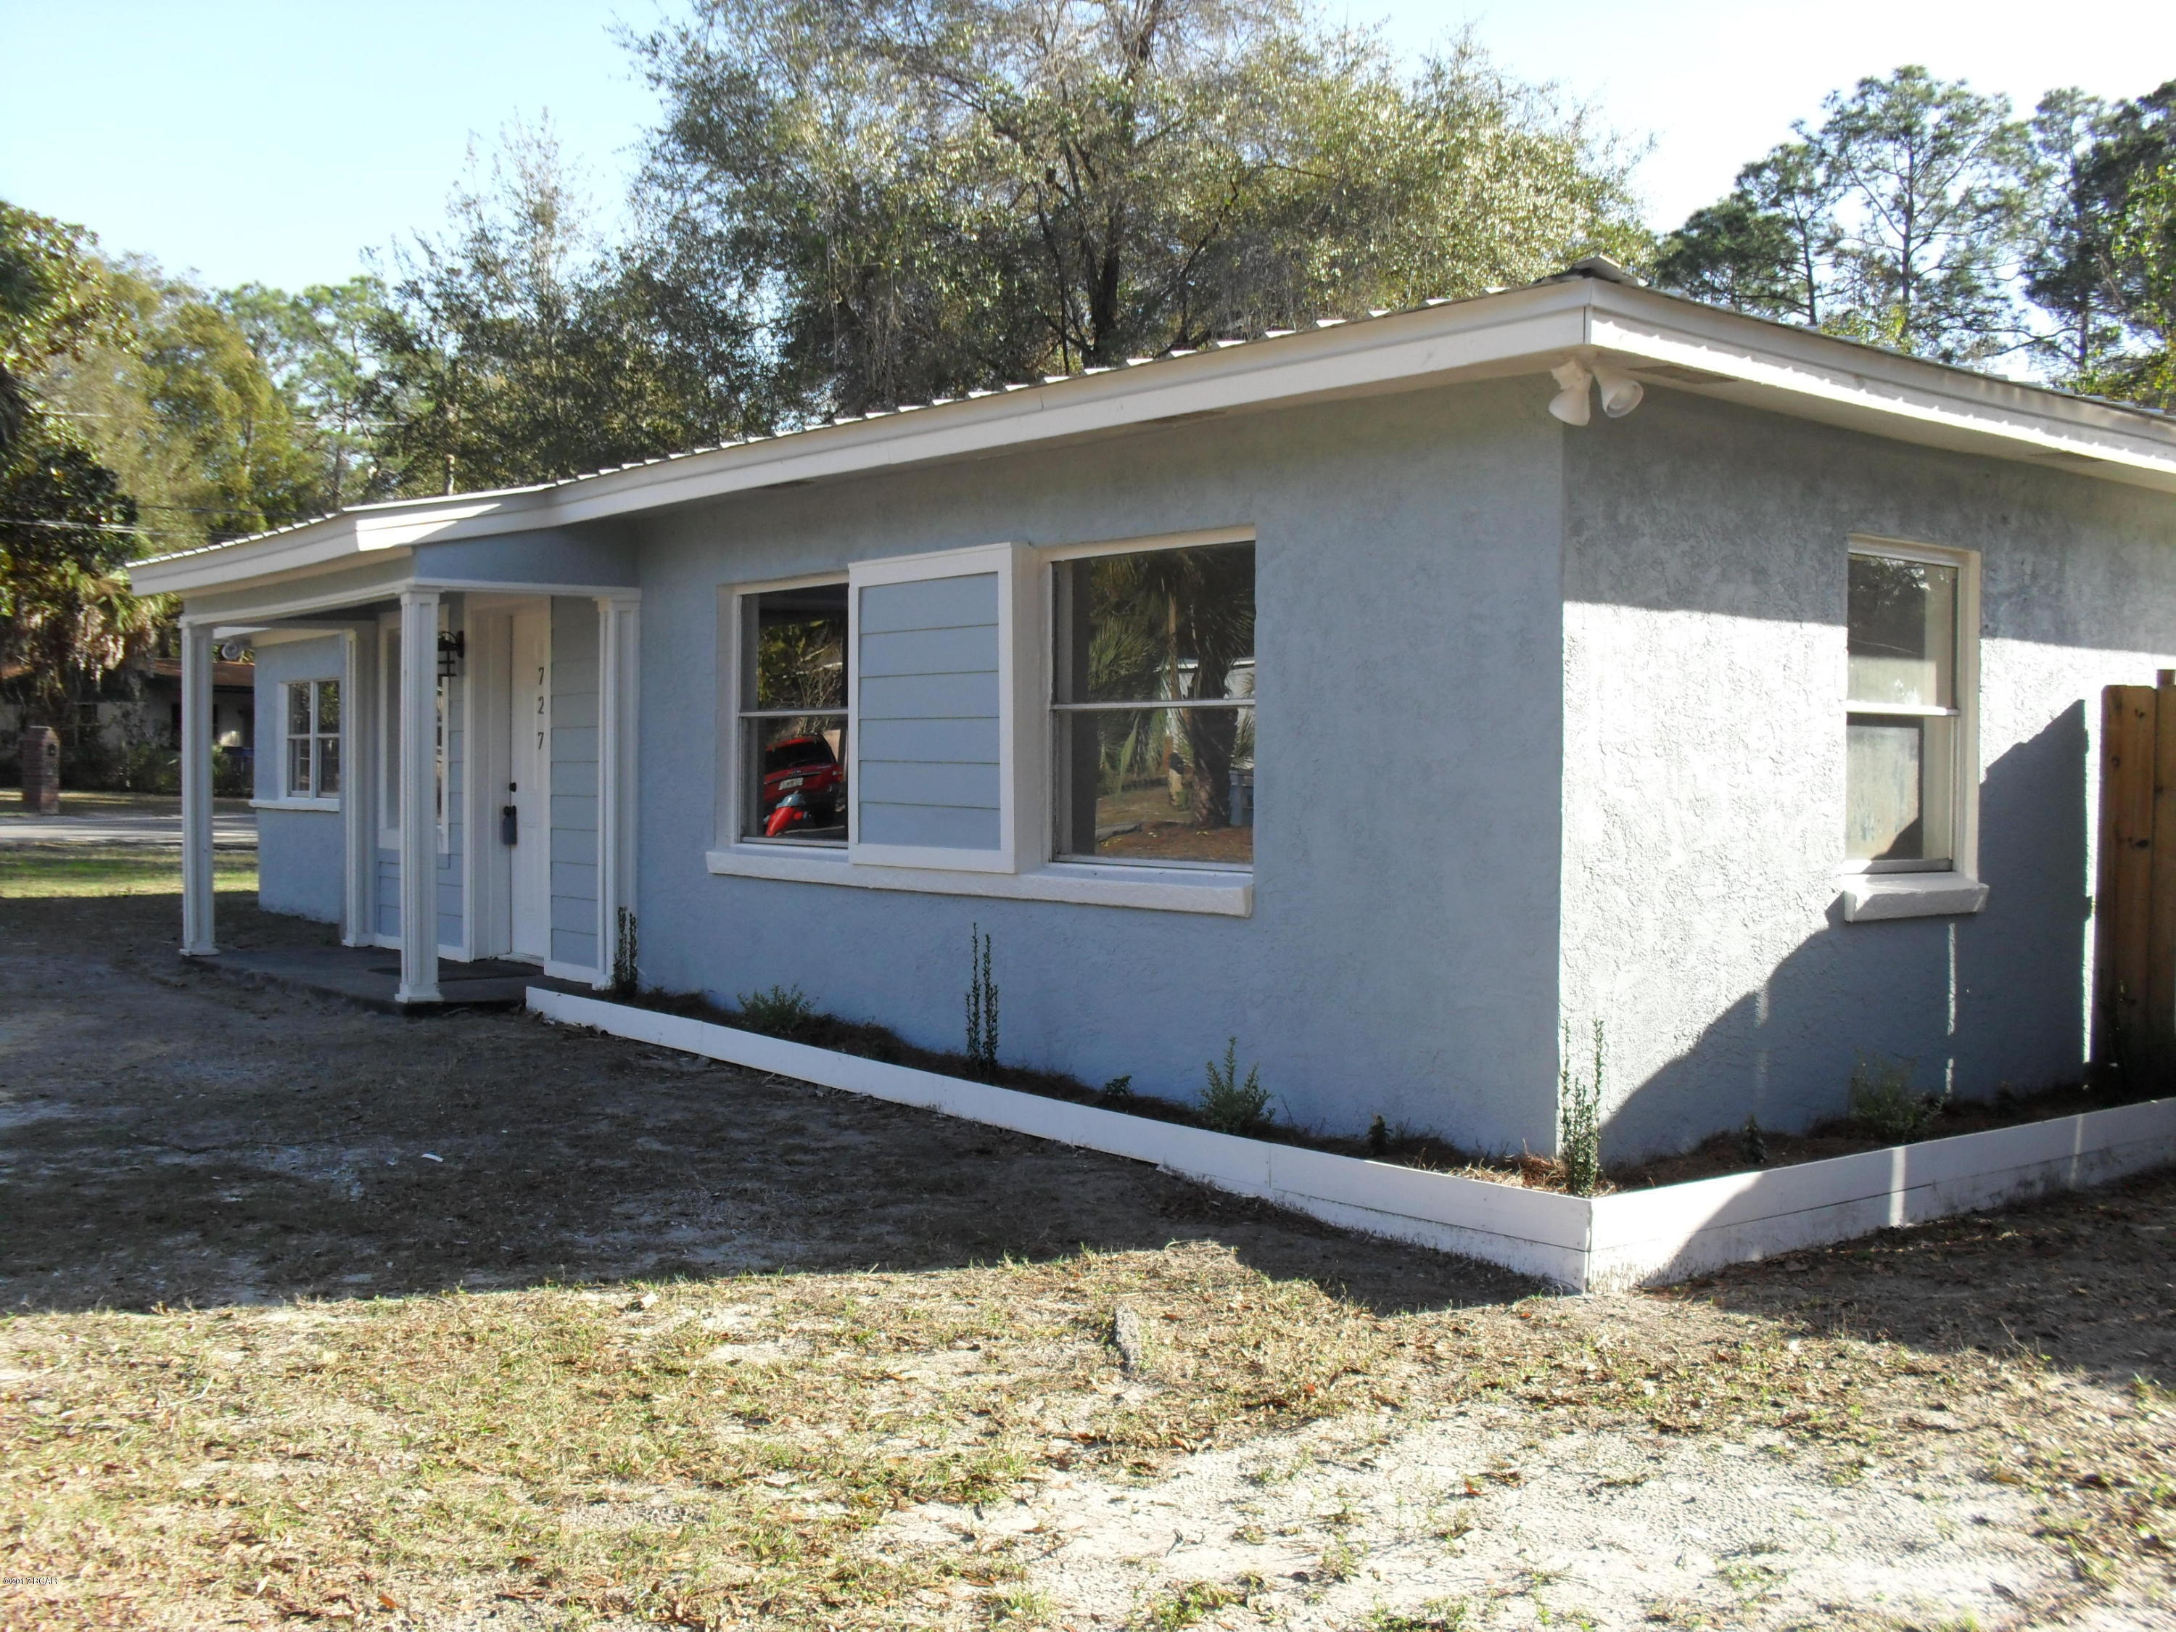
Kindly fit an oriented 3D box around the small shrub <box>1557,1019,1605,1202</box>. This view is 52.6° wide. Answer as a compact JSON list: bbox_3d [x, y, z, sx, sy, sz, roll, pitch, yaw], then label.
[{"bbox_3d":[1.421,0.843,6.340,0.132,0.505,0.132,1,1,13],"label":"small shrub"}]

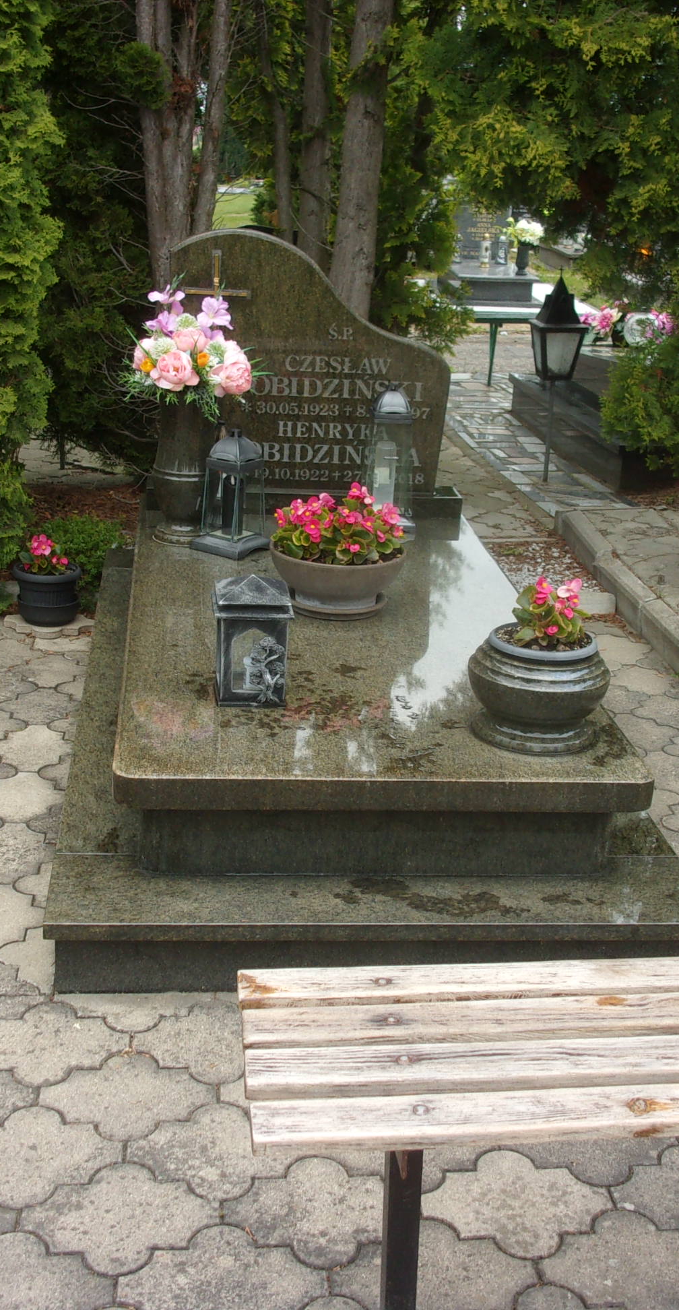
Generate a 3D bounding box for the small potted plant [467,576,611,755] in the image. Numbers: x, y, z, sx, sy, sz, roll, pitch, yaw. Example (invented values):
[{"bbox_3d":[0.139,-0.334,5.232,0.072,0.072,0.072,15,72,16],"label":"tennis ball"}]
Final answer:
[{"bbox_3d":[0.384,0.002,2.674,0.271,0.301,0.271,1,20,-7],"label":"small potted plant"}]

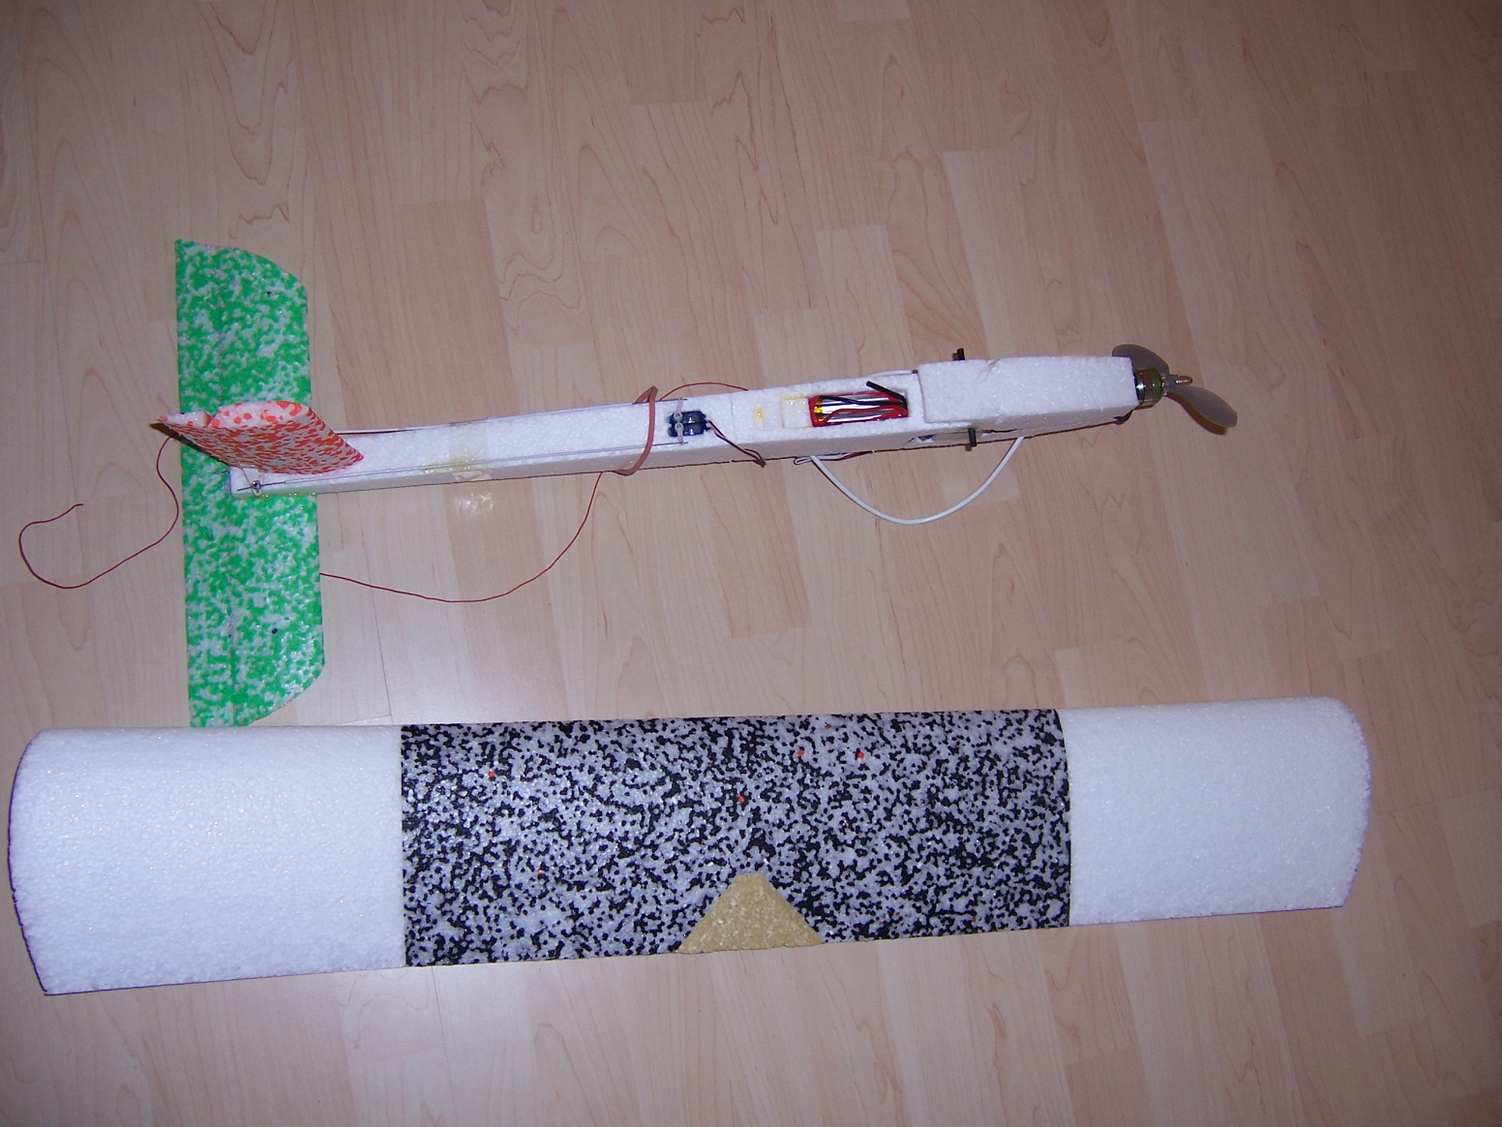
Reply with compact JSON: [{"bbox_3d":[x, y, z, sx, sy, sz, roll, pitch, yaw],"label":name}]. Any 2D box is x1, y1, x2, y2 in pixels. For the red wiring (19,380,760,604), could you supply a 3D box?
[{"bbox_3d":[-0.246,-0.042,1.031,0.520,0.030,0.145,-7,81,-15],"label":"red wiring"}]

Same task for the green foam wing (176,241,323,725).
[{"bbox_3d":[-0.354,-0.062,1.012,0.089,0.009,0.350,-3,80,-14],"label":"green foam wing"}]

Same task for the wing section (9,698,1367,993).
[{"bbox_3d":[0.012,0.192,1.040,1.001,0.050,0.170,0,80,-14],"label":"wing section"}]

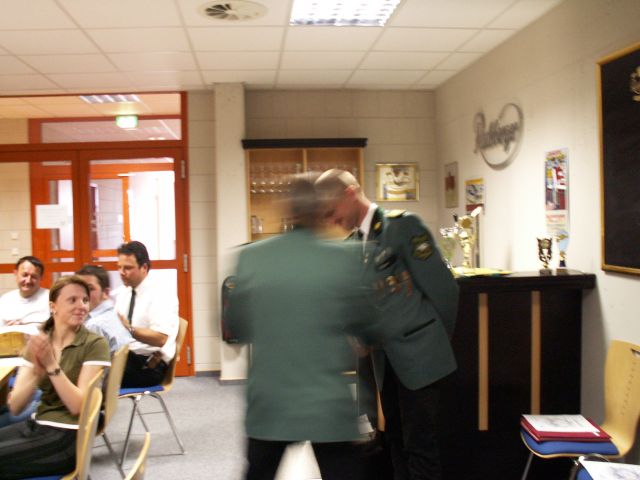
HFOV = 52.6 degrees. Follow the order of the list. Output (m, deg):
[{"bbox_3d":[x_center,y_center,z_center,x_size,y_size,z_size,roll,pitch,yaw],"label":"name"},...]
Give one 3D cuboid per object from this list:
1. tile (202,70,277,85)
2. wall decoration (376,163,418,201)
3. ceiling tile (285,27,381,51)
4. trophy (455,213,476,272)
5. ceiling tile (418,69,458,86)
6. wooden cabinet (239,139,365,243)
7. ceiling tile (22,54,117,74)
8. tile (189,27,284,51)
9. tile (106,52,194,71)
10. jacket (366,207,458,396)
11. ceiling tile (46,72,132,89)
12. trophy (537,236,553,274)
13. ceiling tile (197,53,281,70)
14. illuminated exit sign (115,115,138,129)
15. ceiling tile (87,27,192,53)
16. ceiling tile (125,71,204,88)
[{"bbox_3d":[-0.660,-1.355,5.383,0.615,0.020,0.615,-2,3,-6],"label":"tile"},{"bbox_3d":[0.728,-0.537,6.037,0.408,0.362,0.020,-2,3,-6],"label":"wall decoration"},{"bbox_3d":[0.077,-1.337,4.287,0.620,0.020,0.620,-2,2,-6],"label":"ceiling tile"},{"bbox_3d":[0.829,0.014,3.688,0.106,0.310,0.094,-2,2,-6],"label":"trophy"},{"bbox_3d":[0.983,-1.398,5.545,0.232,0.020,0.615,-2,3,-6],"label":"ceiling tile"},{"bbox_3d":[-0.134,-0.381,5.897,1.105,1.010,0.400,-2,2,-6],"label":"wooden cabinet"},{"bbox_3d":[-1.815,-1.288,4.716,0.620,0.020,0.620,-2,2,-6],"label":"ceiling tile"},{"bbox_3d":[-0.534,-1.297,4.160,0.615,0.020,0.615,-2,3,-6],"label":"tile"},{"bbox_3d":[-1.202,-1.301,4.711,0.615,0.020,0.615,-2,3,-6],"label":"tile"},{"bbox_3d":[0.329,0.246,2.680,0.500,0.740,0.360,1,25,40],"label":"jacket"},{"bbox_3d":[-1.903,-1.332,5.402,0.595,0.020,0.625,-2,2,-6],"label":"ceiling tile"},{"bbox_3d":[1.150,0.077,3.309,0.080,0.185,0.060,-1,2,5],"label":"trophy"},{"bbox_3d":[-0.609,-1.346,4.848,0.620,0.020,0.620,-2,2,-6],"label":"ceiling tile"},{"bbox_3d":[-2.131,-1.305,7.125,0.270,0.156,0.080,-2,2,-6],"label":"illuminated exit sign"},{"bbox_3d":[-1.150,-1.290,4.155,0.620,0.020,0.620,-2,2,-6],"label":"ceiling tile"},{"bbox_3d":[-1.296,-1.351,5.464,0.625,0.020,0.625,-2,2,-6],"label":"ceiling tile"}]

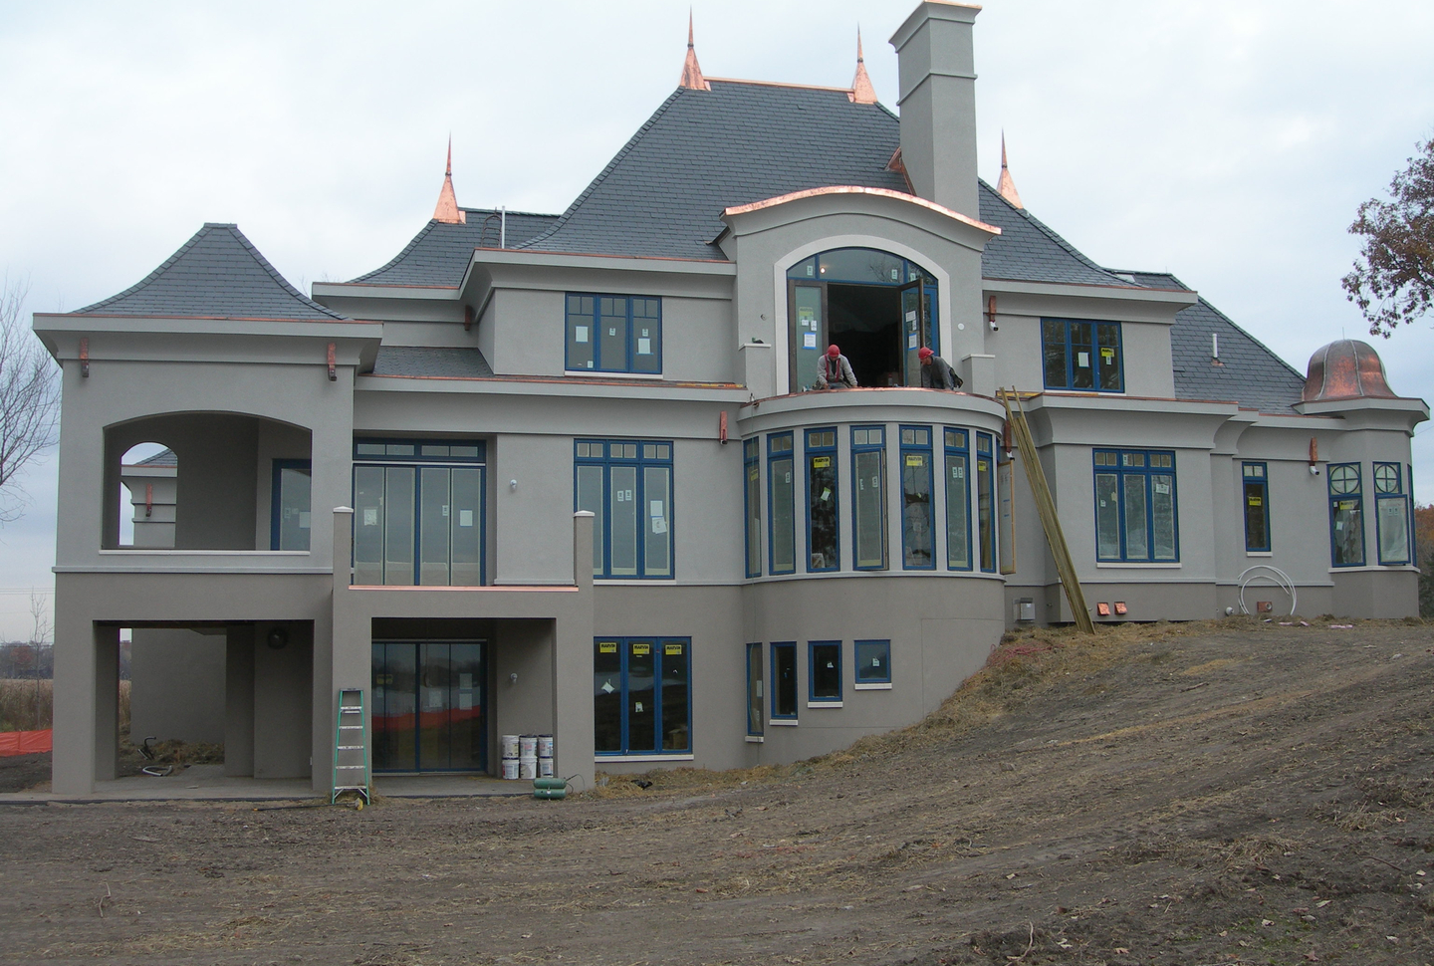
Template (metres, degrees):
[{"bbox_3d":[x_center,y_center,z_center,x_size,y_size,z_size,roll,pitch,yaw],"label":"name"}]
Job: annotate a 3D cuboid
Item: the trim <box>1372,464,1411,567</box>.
[{"bbox_3d":[14.597,0.664,34.159,0.702,2.220,0.180,1,-6,-15],"label":"trim"}]

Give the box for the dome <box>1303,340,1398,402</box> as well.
[{"bbox_3d":[14.113,-2.430,35.489,2.280,1.564,2.280,1,-6,-15],"label":"dome"}]

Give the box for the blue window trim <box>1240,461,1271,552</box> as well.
[{"bbox_3d":[11.641,0.526,34.000,0.588,1.930,0.150,1,-6,-15],"label":"blue window trim"}]

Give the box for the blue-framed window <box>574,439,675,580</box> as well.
[{"bbox_3d":[-1.714,0.495,29.246,1.886,2.589,0.150,1,-6,-15],"label":"blue-framed window"}]

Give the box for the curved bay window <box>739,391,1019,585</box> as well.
[{"bbox_3d":[3.190,0.168,29.135,5.300,3.396,2.700,1,-6,-15],"label":"curved bay window"}]

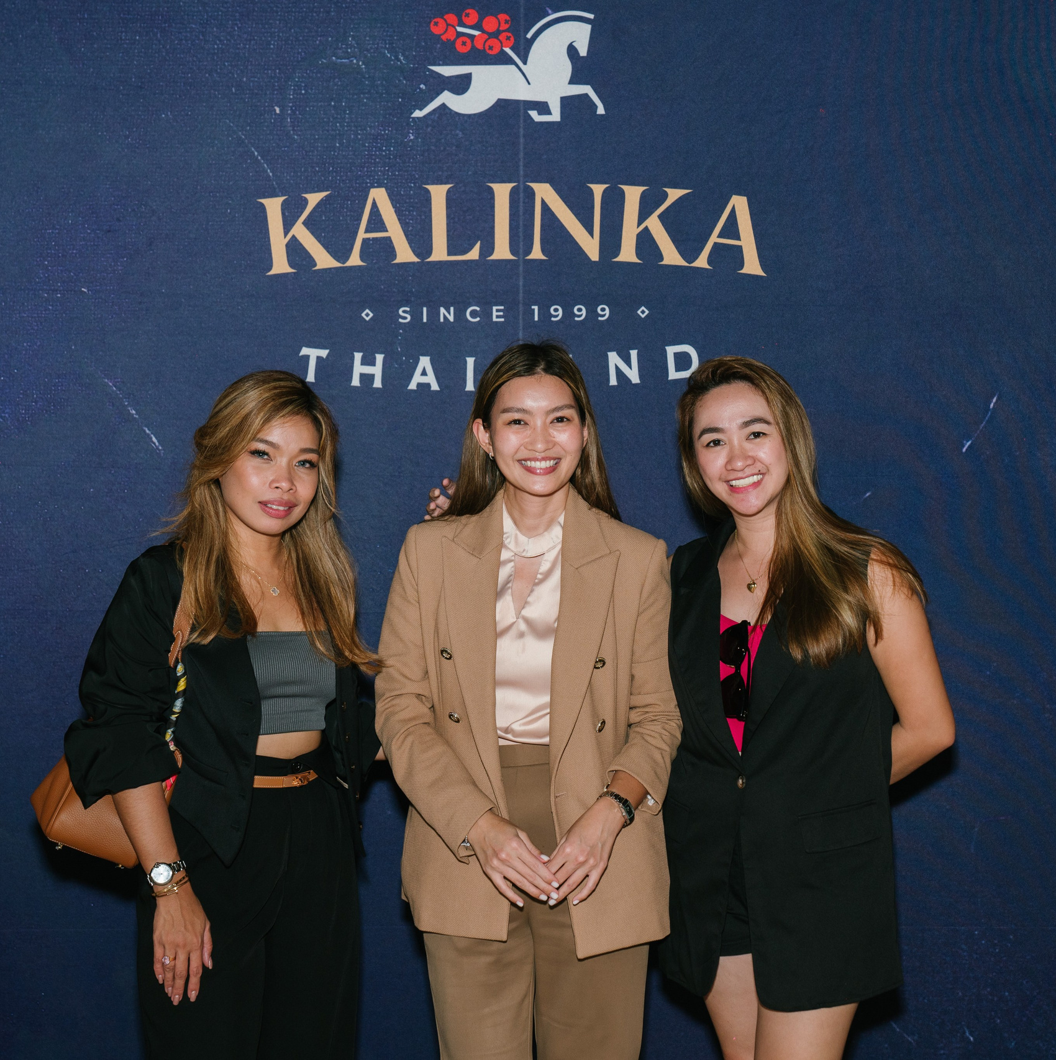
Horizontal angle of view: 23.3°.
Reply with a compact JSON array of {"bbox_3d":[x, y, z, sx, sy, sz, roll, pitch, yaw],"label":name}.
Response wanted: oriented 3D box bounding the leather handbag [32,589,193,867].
[{"bbox_3d":[-0.567,0.231,3.660,0.160,0.430,0.270,16,-3,-16],"label":"leather handbag"}]

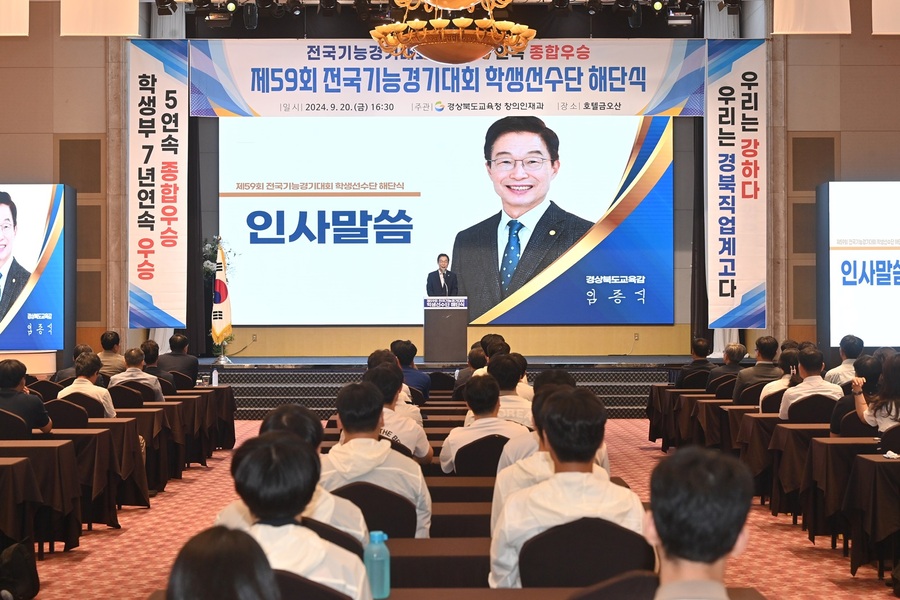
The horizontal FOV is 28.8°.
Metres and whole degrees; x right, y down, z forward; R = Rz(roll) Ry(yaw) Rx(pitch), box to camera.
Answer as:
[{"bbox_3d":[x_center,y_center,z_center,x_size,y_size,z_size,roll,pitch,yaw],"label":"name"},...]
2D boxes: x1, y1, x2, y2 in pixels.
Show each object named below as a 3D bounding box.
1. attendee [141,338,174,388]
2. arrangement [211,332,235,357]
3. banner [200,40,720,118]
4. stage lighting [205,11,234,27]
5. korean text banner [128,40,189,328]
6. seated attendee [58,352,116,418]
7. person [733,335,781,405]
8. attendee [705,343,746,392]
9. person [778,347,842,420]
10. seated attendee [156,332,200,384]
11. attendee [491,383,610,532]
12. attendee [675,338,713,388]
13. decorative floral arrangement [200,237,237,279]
[{"bbox_3d":[-3.150,1.069,18.643,0.500,1.298,0.800,0,0,5],"label":"attendee"},{"bbox_3d":[-3.892,0.763,30.000,0.429,0.411,0.380,0,0,0],"label":"arrangement"},{"bbox_3d":[-0.027,-3.456,27.300,8.050,1.232,0.030,0,0,0],"label":"banner"},{"bbox_3d":[-3.530,-4.296,26.800,0.429,0.214,0.260,0,0,0],"label":"stage lighting"},{"bbox_3d":[-4.560,-1.809,27.400,0.916,4.510,0.030,0,0,0],"label":"korean text banner"},{"bbox_3d":[-2.856,1.039,14.070,0.500,1.260,0.770,0,0,8],"label":"seated attendee"},{"bbox_3d":[2.828,1.009,16.093,0.510,1.348,0.800,0,0,-9],"label":"person"},{"bbox_3d":[2.811,1.063,17.850,0.530,1.270,0.770,0,0,-10],"label":"attendee"},{"bbox_3d":[2.705,1.013,13.320,0.500,1.300,0.770,0,0,-4],"label":"person"},{"bbox_3d":[-3.061,1.052,19.843,0.500,1.346,0.800,0,0,7],"label":"seated attendee"},{"bbox_3d":[0.402,0.967,6.760,0.520,1.290,0.750,0,0,0],"label":"attendee"},{"bbox_3d":[2.802,1.070,19.843,0.500,1.275,0.800,0,0,-8],"label":"attendee"},{"bbox_3d":[-3.917,-0.711,30.000,0.686,0.754,0.550,0,0,0],"label":"decorative floral arrangement"}]

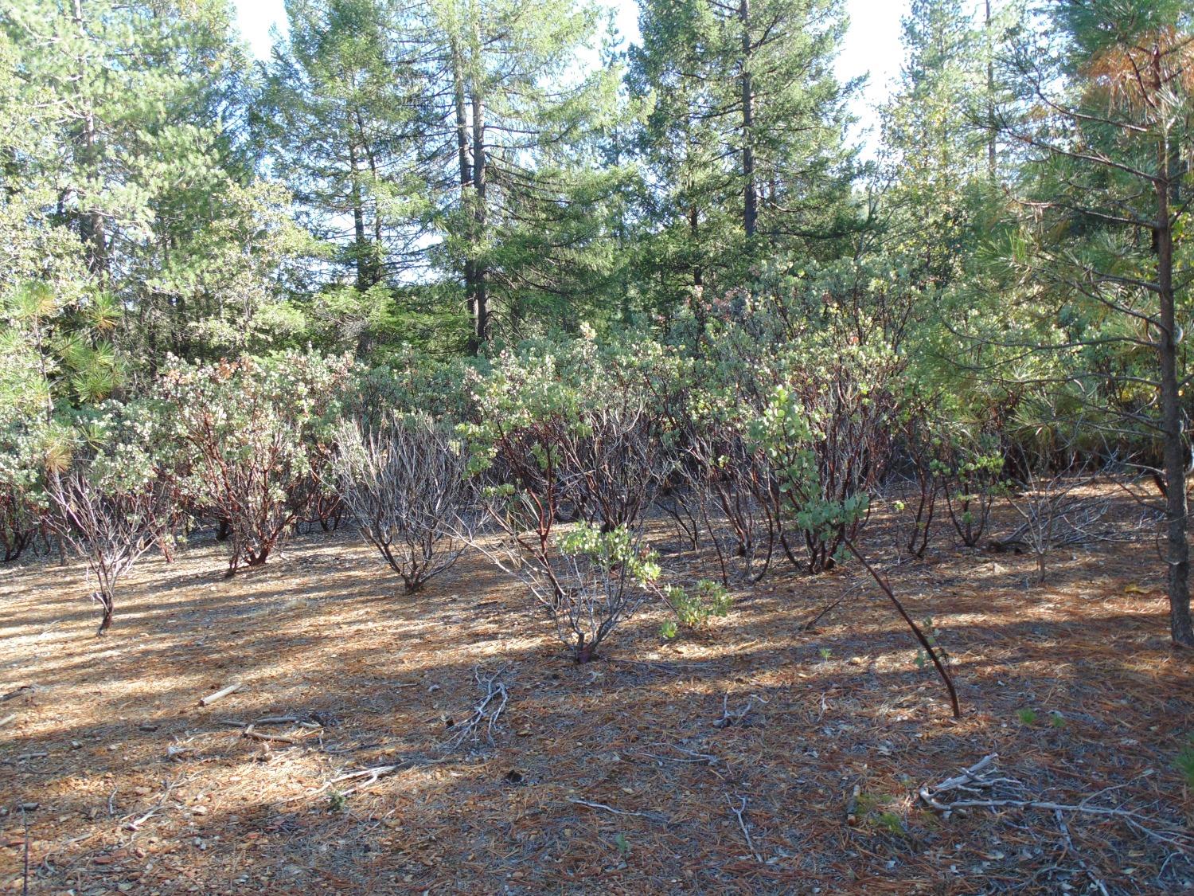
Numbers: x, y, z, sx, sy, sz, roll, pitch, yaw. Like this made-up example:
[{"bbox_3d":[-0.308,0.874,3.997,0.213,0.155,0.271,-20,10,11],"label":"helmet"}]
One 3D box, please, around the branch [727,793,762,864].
[{"bbox_3d":[0.544,1.374,3.434,0.110,0.040,0.540,-2,1,0],"label":"branch"}]

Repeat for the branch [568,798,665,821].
[{"bbox_3d":[0.075,1.393,3.617,0.430,0.030,0.060,-1,2,33],"label":"branch"}]

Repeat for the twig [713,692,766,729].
[{"bbox_3d":[0.715,1.306,4.690,0.260,0.100,0.260,-2,1,0],"label":"twig"}]

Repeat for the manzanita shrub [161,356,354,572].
[{"bbox_3d":[-4.047,0.179,10.923,2.200,2.420,1.900,-2,1,0],"label":"manzanita shrub"}]

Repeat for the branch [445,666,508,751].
[{"bbox_3d":[-0.614,1.335,4.859,0.300,0.140,0.900,-2,1,7],"label":"branch"}]

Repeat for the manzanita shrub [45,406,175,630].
[{"bbox_3d":[-4.013,0.573,7.533,1.020,1.800,0.950,-2,1,0],"label":"manzanita shrub"}]

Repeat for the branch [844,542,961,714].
[{"bbox_3d":[1.478,0.895,4.668,0.570,0.860,0.250,-2,1,0],"label":"branch"}]

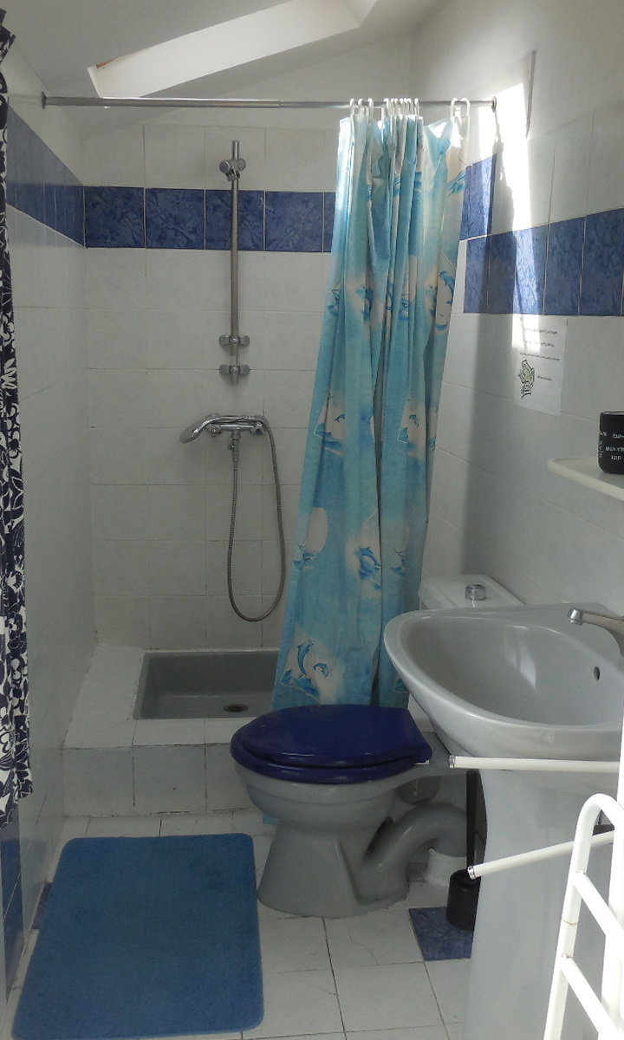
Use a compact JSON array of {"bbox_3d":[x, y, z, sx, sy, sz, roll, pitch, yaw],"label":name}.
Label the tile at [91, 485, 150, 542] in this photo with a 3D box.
[{"bbox_3d":[-0.675,-0.028,3.543,0.200,0.200,0.012,0,11,-4],"label":"tile"}]

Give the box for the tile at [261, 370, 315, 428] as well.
[{"bbox_3d":[-0.068,-0.417,3.486,0.199,0.199,0.010,0,10,-4],"label":"tile"}]

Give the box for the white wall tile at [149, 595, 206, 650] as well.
[{"bbox_3d":[-0.478,0.367,3.594,0.199,0.199,0.010,0,10,-4],"label":"white wall tile"}]

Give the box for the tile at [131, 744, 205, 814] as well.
[{"bbox_3d":[-0.398,0.726,2.808,0.200,0.198,0.010,0,10,-4],"label":"tile"}]

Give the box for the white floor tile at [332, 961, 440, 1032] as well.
[{"bbox_3d":[0.150,0.973,2.049,0.199,0.010,0.199,-1,10,-4],"label":"white floor tile"}]

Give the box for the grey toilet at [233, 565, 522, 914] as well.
[{"bbox_3d":[0.136,0.536,2.347,0.645,0.745,0.380,-1,10,-6],"label":"grey toilet"}]

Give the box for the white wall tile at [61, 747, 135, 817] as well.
[{"bbox_3d":[-0.589,0.724,2.771,0.189,0.205,0.010,-1,12,-8],"label":"white wall tile"}]

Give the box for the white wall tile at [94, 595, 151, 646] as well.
[{"bbox_3d":[-0.677,0.365,3.586,0.198,0.194,0.010,-1,12,-8],"label":"white wall tile"}]

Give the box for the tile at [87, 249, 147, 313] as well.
[{"bbox_3d":[-0.649,-0.802,3.341,0.194,0.197,0.010,-1,12,-8],"label":"tile"}]

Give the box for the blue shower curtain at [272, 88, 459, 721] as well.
[{"bbox_3d":[0.137,-0.120,2.668,0.495,1.845,0.169,-1,12,-8],"label":"blue shower curtain"}]

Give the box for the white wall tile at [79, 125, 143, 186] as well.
[{"bbox_3d":[-0.644,-1.184,3.260,0.196,0.198,0.010,-1,12,-8],"label":"white wall tile"}]

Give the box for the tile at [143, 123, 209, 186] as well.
[{"bbox_3d":[-0.448,-1.189,3.286,0.199,0.198,0.010,-1,12,-8],"label":"tile"}]

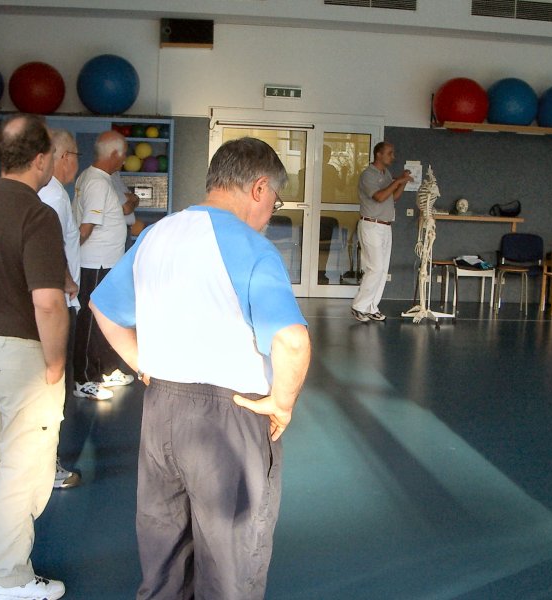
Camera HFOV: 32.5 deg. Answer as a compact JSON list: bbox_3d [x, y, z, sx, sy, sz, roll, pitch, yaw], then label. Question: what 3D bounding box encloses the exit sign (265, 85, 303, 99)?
[{"bbox_3d":[0.081,-2.306,10.501,0.414,0.138,0.070,1,10,-8],"label":"exit sign"}]

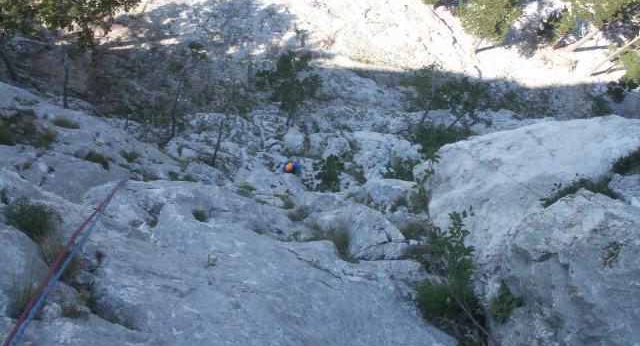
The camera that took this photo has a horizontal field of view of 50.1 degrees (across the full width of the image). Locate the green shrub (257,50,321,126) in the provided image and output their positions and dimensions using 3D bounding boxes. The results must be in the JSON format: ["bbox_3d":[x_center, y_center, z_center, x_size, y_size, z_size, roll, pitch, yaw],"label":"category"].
[{"bbox_3d":[-1.092,-3.026,24.500,2.300,2.800,2.200,5,56,-2],"label":"green shrub"}]

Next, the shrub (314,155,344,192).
[{"bbox_3d":[0.289,0.015,20.800,0.900,1.150,0.900,5,56,-2],"label":"shrub"}]

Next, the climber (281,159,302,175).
[{"bbox_3d":[-0.890,0.015,21.000,0.660,1.600,0.550,5,56,-2],"label":"climber"}]

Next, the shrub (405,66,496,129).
[{"bbox_3d":[4.864,-2.777,25.500,3.200,2.400,2.300,5,56,-2],"label":"shrub"}]

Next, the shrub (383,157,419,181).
[{"bbox_3d":[2.448,-0.106,20.800,1.050,0.850,0.900,5,56,-2],"label":"shrub"}]

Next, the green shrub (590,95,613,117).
[{"bbox_3d":[11.933,-2.819,29.000,0.950,0.950,0.900,5,56,-2],"label":"green shrub"}]

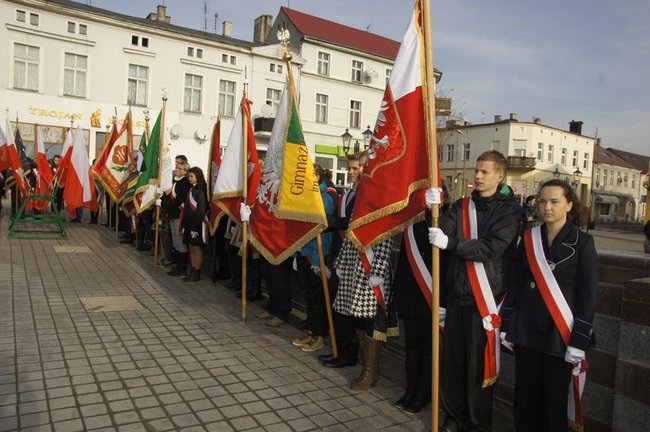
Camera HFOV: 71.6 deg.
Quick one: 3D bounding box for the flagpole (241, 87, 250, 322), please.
[{"bbox_3d":[-0.832,-0.120,4.720,0.050,2.480,0.050,-2,5,-41],"label":"flagpole"}]

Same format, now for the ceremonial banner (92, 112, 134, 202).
[{"bbox_3d":[-4.456,-1.232,9.500,0.900,1.850,0.400,4,4,14],"label":"ceremonial banner"}]

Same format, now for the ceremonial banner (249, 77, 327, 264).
[{"bbox_3d":[-0.316,-0.384,3.800,0.620,1.500,0.380,3,1,0],"label":"ceremonial banner"}]

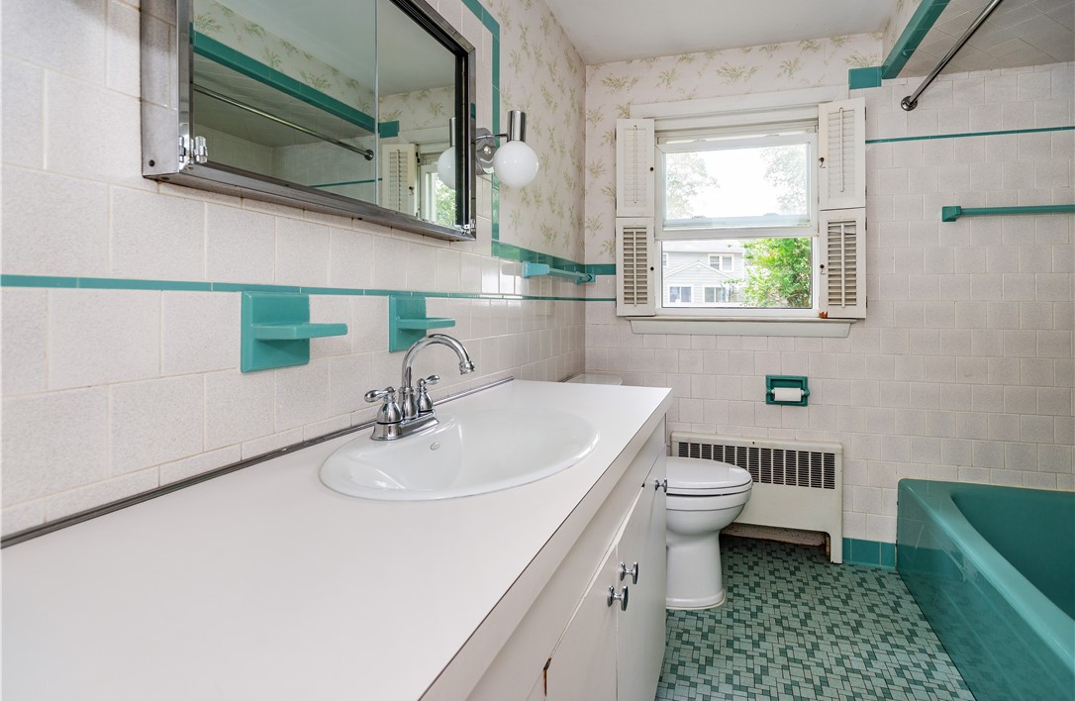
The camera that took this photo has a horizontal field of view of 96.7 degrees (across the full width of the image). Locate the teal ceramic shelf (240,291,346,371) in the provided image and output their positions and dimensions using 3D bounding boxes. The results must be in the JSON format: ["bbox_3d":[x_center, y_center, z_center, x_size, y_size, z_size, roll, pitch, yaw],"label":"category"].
[{"bbox_3d":[-0.374,-0.030,0.744,0.095,0.116,0.111,1,2,22],"label":"teal ceramic shelf"}]

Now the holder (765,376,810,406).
[{"bbox_3d":[1.096,0.177,2.096,0.173,0.130,0.071,1,3,17],"label":"holder"}]

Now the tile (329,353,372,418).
[{"bbox_3d":[-0.362,0.067,0.926,0.010,0.111,0.109,1,3,22],"label":"tile"}]

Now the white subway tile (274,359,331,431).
[{"bbox_3d":[-0.405,0.073,0.823,0.010,0.111,0.109,1,3,22],"label":"white subway tile"}]

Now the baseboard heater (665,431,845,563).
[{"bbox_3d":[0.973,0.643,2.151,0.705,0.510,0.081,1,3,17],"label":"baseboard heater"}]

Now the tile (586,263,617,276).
[{"bbox_3d":[0.309,-0.387,2.307,0.149,0.056,0.010,1,3,17],"label":"tile"}]

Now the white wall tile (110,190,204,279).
[{"bbox_3d":[-0.485,-0.147,0.612,0.010,0.109,0.108,2,4,23],"label":"white wall tile"}]

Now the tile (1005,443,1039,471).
[{"bbox_3d":[1.874,0.414,1.854,0.108,0.109,0.010,1,4,17],"label":"tile"}]

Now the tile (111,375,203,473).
[{"bbox_3d":[-0.485,0.087,0.612,0.010,0.109,0.108,2,4,23],"label":"tile"}]

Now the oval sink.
[{"bbox_3d":[-0.099,0.238,0.840,0.420,0.170,0.555,1,3,22],"label":"oval sink"}]

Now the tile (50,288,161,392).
[{"bbox_3d":[-0.512,-0.017,0.570,0.010,0.111,0.109,1,3,22],"label":"tile"}]

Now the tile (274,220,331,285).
[{"bbox_3d":[-0.400,-0.165,0.811,0.010,0.109,0.108,2,4,23],"label":"tile"}]

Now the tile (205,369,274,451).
[{"bbox_3d":[-0.448,0.083,0.721,0.010,0.111,0.109,1,3,22],"label":"tile"}]

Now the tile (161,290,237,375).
[{"bbox_3d":[-0.464,-0.029,0.662,0.010,0.109,0.108,2,4,23],"label":"tile"}]

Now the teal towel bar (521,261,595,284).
[{"bbox_3d":[0.114,-0.307,1.941,0.077,0.054,0.656,1,3,22],"label":"teal towel bar"}]

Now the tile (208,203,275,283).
[{"bbox_3d":[-0.443,-0.156,0.711,0.010,0.109,0.108,2,4,23],"label":"tile"}]

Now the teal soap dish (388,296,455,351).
[{"bbox_3d":[-0.244,-0.059,1.035,0.100,0.117,0.113,2,4,23],"label":"teal soap dish"}]

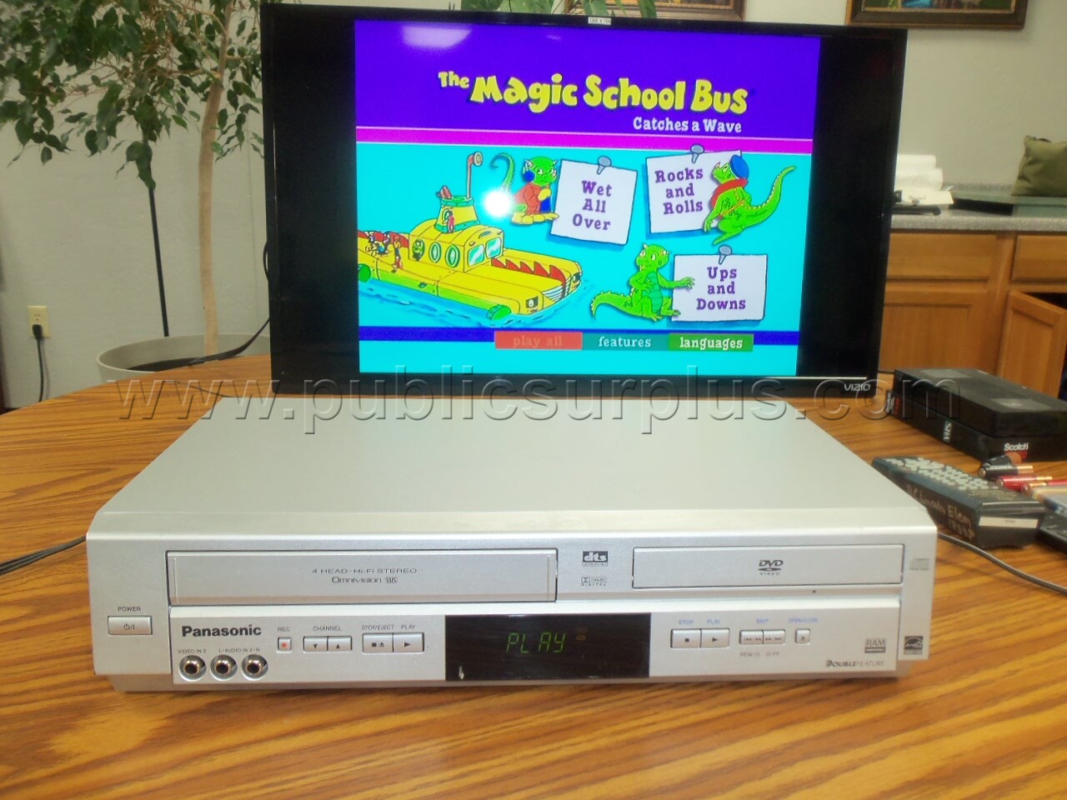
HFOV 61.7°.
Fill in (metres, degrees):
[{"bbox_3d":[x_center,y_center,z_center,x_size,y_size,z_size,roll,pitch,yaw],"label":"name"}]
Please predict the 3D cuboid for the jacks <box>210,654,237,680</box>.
[{"bbox_3d":[-0.158,0.136,0.456,0.013,0.013,0.009,0,15,-3],"label":"jacks"}]

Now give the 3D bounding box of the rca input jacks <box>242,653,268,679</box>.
[{"bbox_3d":[-0.142,0.136,0.456,0.013,0.013,0.009,0,15,-3],"label":"rca input jacks"}]

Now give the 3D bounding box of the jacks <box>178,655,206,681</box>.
[{"bbox_3d":[-0.173,0.136,0.455,0.013,0.013,0.009,0,15,-3],"label":"jacks"}]

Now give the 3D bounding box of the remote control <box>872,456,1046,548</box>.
[{"bbox_3d":[0.346,0.076,0.743,0.054,0.029,0.158,-2,15,-11],"label":"remote control"}]

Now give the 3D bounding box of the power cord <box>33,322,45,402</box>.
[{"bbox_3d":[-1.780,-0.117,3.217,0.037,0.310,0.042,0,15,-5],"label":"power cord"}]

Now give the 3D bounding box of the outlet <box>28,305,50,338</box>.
[{"bbox_3d":[-1.774,-0.280,3.200,0.070,0.114,0.012,0,15,-5],"label":"outlet"}]

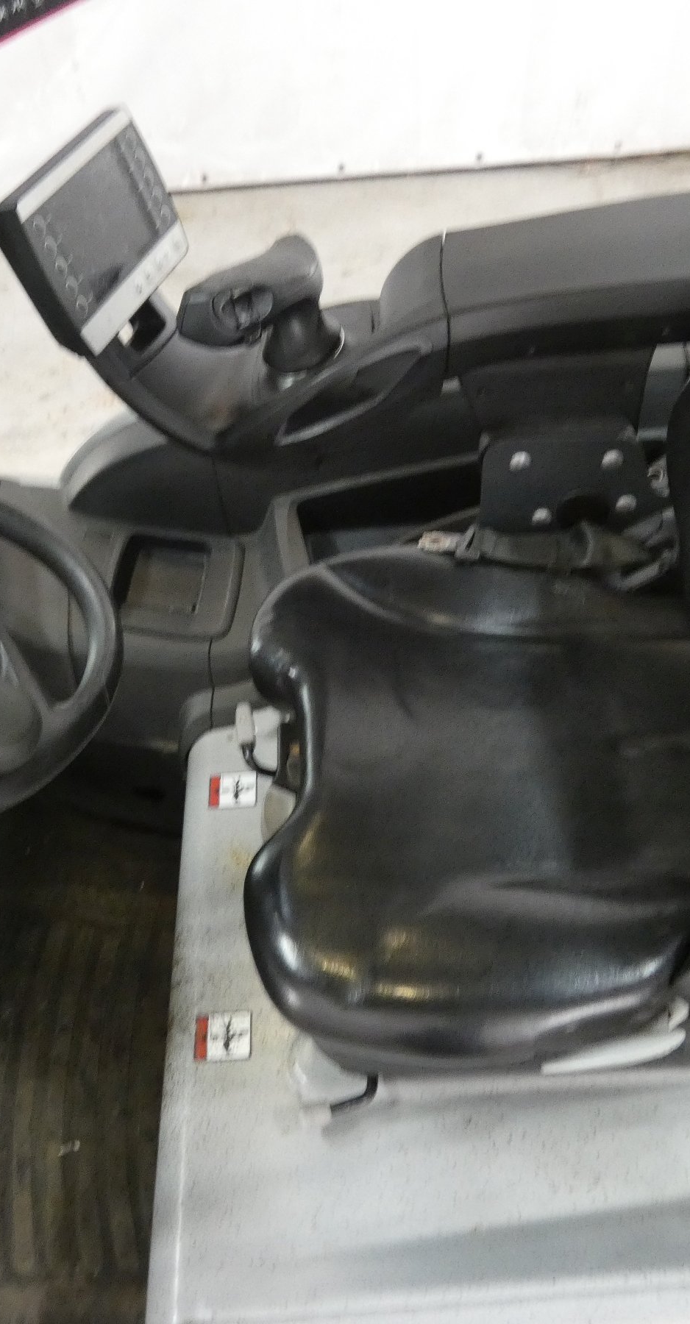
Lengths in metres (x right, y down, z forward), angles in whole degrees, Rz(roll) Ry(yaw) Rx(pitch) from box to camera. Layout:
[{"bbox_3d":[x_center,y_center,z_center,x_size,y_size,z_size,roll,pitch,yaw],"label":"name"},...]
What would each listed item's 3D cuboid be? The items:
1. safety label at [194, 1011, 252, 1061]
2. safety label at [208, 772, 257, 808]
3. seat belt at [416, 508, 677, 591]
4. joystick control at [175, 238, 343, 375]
[{"bbox_3d":[-0.112,0.346,0.941,0.051,0.002,0.043,-4,48,0],"label":"safety label"},{"bbox_3d":[-0.123,0.142,1.125,0.051,0.002,0.043,-4,48,0],"label":"safety label"},{"bbox_3d":[0.194,-0.110,1.000,0.245,0.055,0.055,-2,48,-2],"label":"seat belt"},{"bbox_3d":[-0.074,-0.328,0.935,0.138,0.100,0.065,-4,48,0],"label":"joystick control"}]

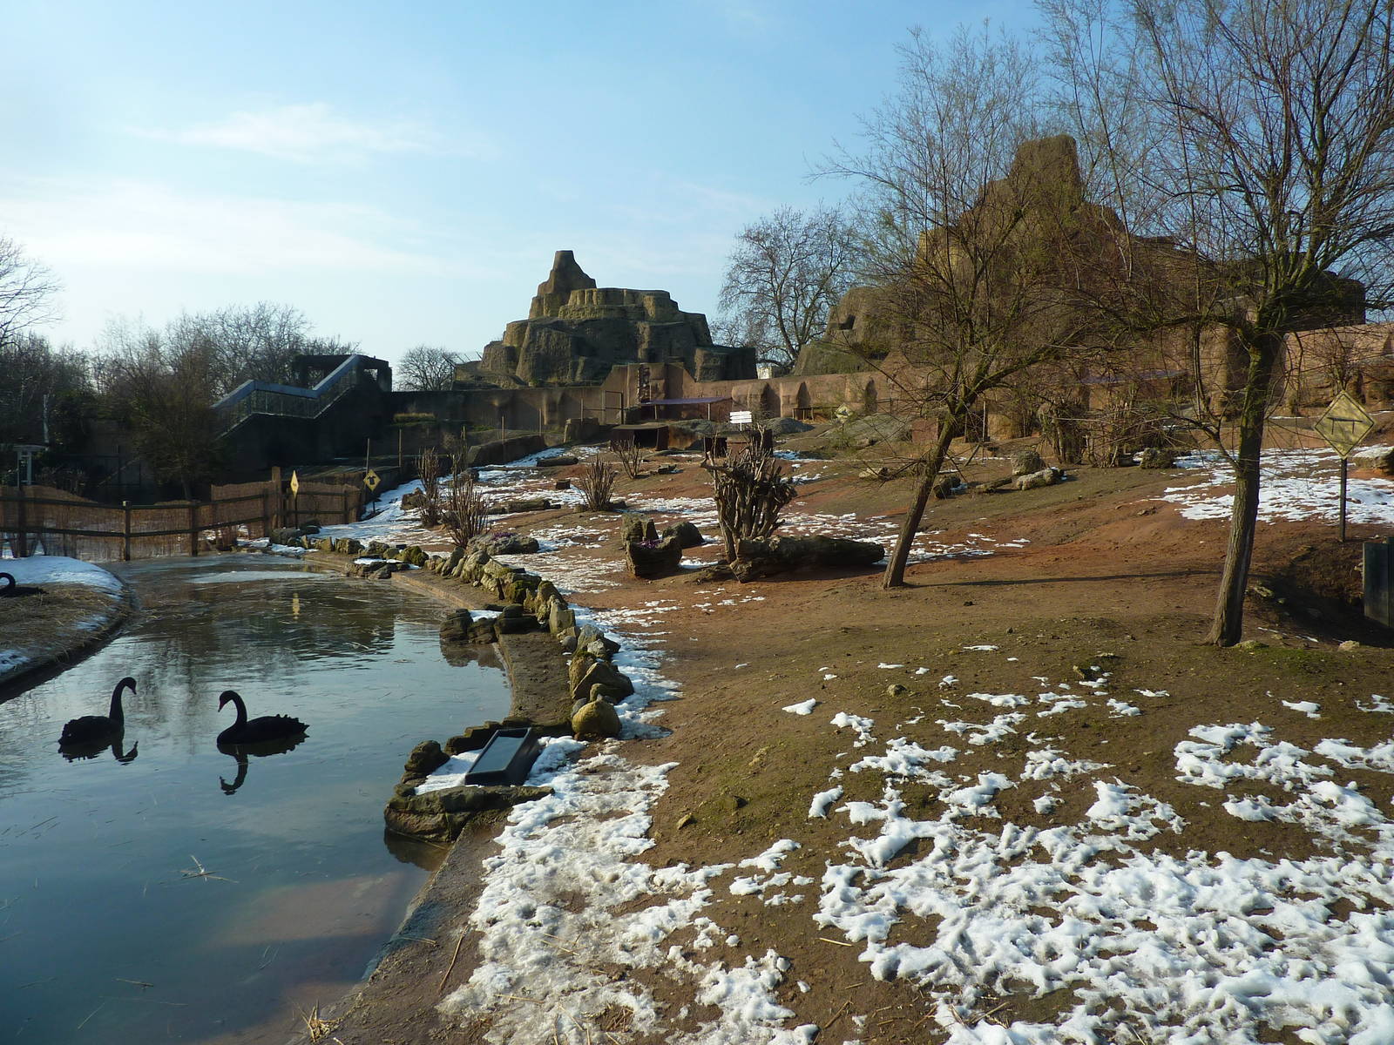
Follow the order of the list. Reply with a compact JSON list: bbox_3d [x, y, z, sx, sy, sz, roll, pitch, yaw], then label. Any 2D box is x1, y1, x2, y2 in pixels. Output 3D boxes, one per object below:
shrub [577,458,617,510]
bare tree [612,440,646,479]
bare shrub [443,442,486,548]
[{"bbox_3d":[-2.412,-0.941,24.500,0.980,1.270,0.950,0,3,0],"label":"shrub"},{"bbox_3d":[-2.079,-1.962,31.000,0.970,1.210,0.930,0,3,0],"label":"bare tree"},{"bbox_3d":[-4.699,-0.527,20.300,0.900,2.100,0.850,0,3,0],"label":"bare shrub"}]

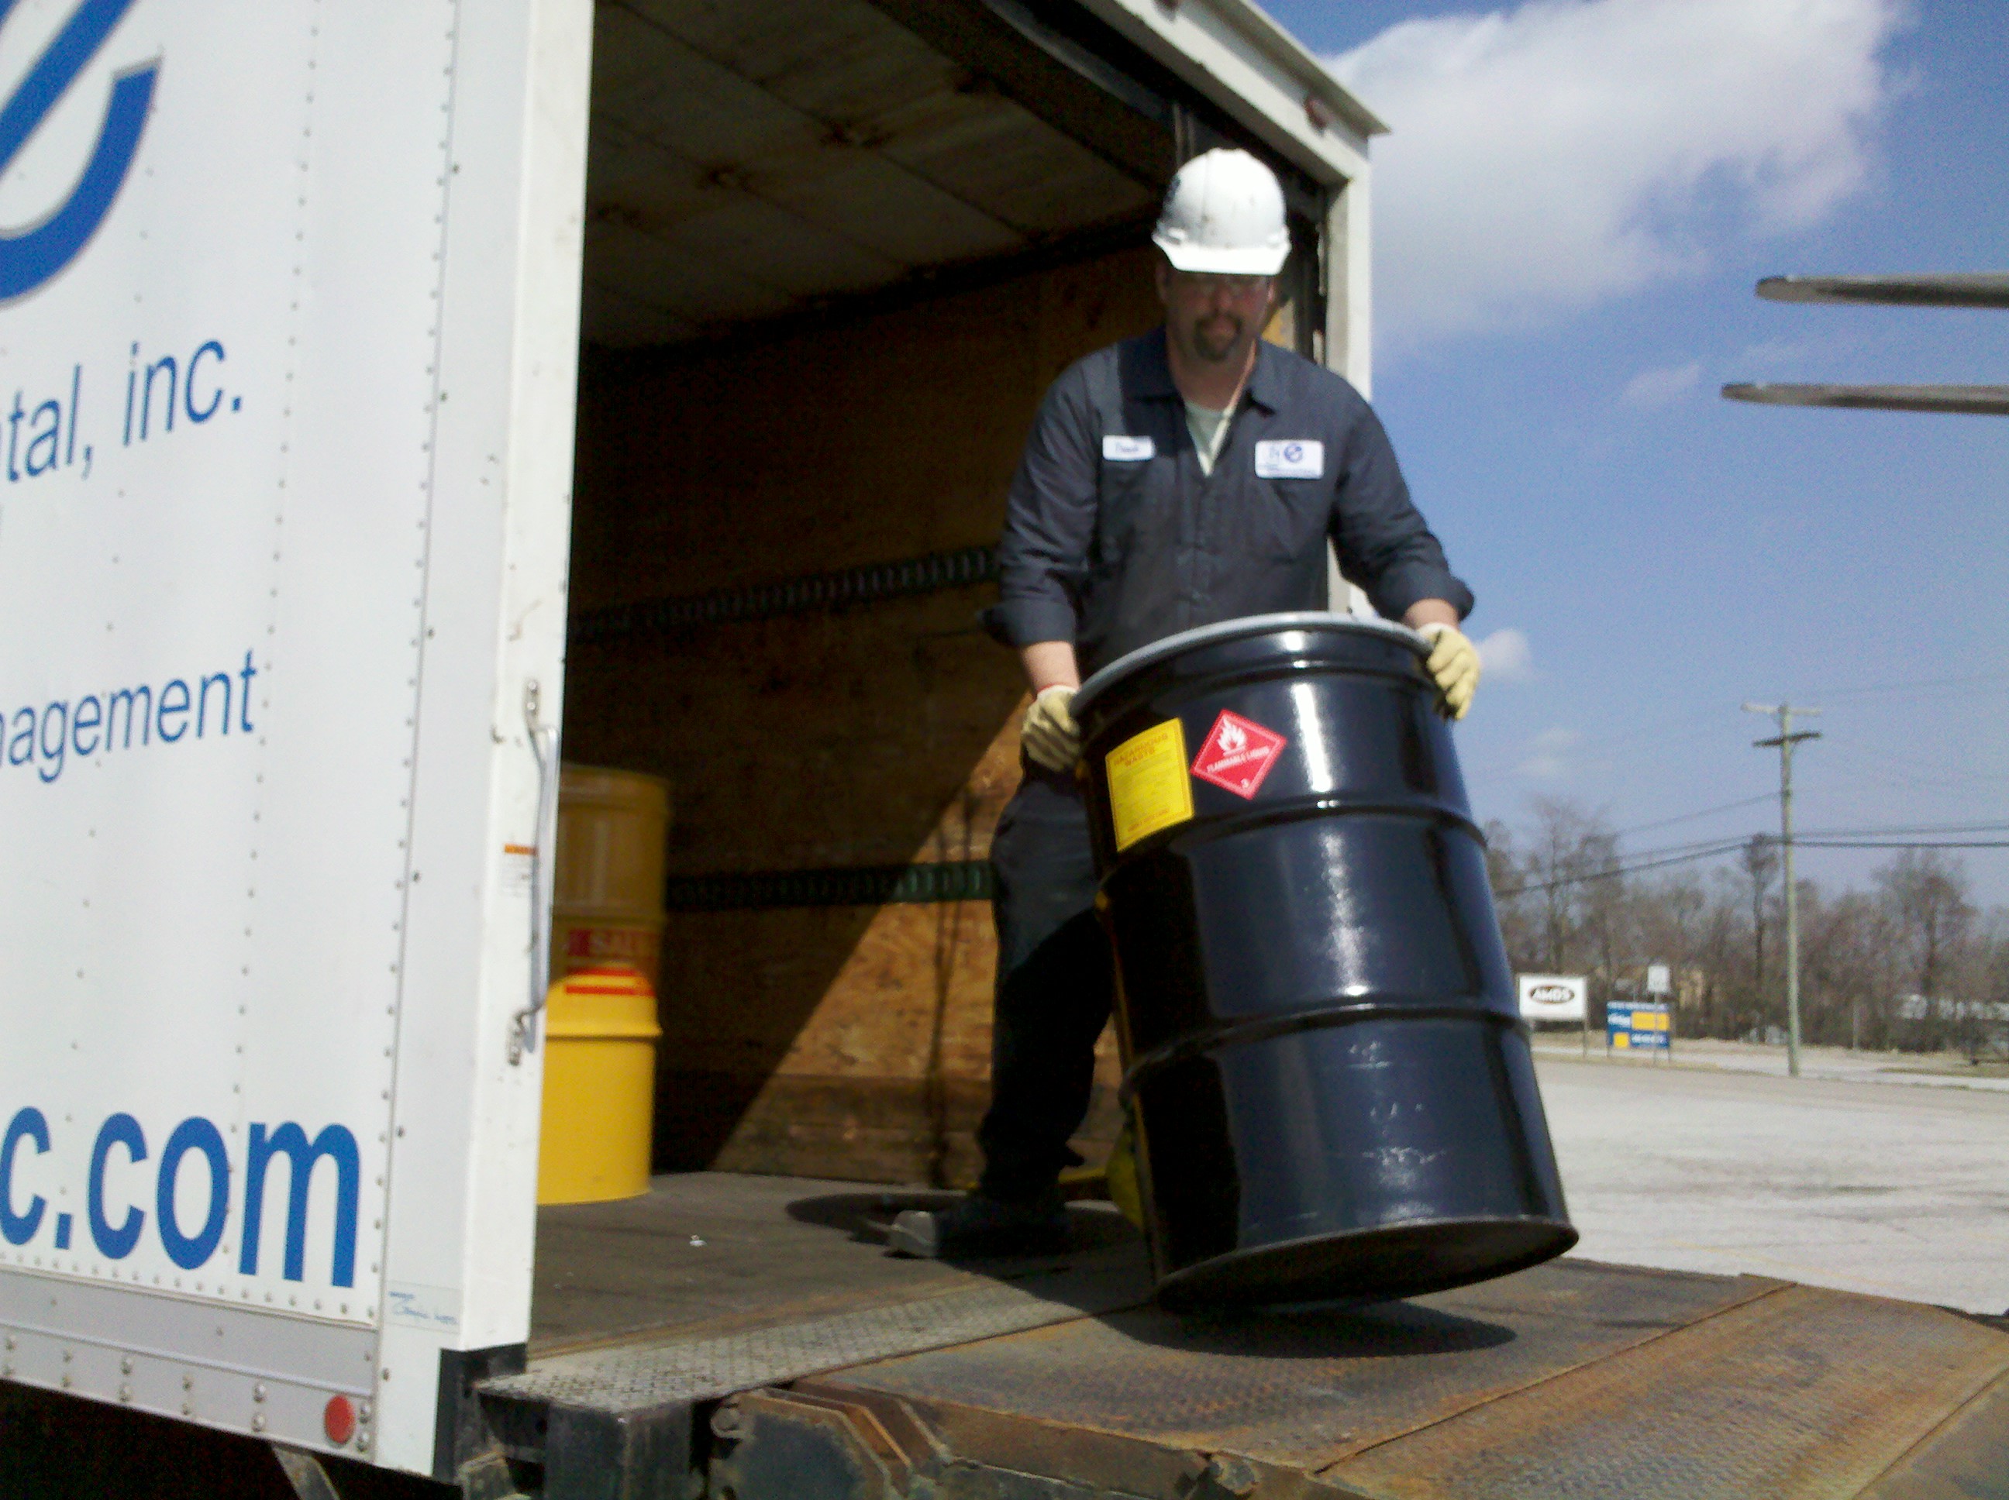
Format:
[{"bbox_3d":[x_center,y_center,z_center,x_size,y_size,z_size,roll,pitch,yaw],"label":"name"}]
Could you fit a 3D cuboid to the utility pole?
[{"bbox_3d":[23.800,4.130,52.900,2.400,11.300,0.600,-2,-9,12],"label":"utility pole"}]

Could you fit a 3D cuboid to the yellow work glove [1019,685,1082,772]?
[{"bbox_3d":[0.074,-0.035,2.830,0.110,0.150,0.130,5,-10,-30],"label":"yellow work glove"}]

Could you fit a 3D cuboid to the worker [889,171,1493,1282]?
[{"bbox_3d":[0.274,-0.012,3.080,0.920,1.900,0.780,0,-9,5],"label":"worker"}]

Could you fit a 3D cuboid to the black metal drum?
[{"bbox_3d":[0.451,0.329,2.596,0.605,0.880,0.605,-5,-28,-3],"label":"black metal drum"}]

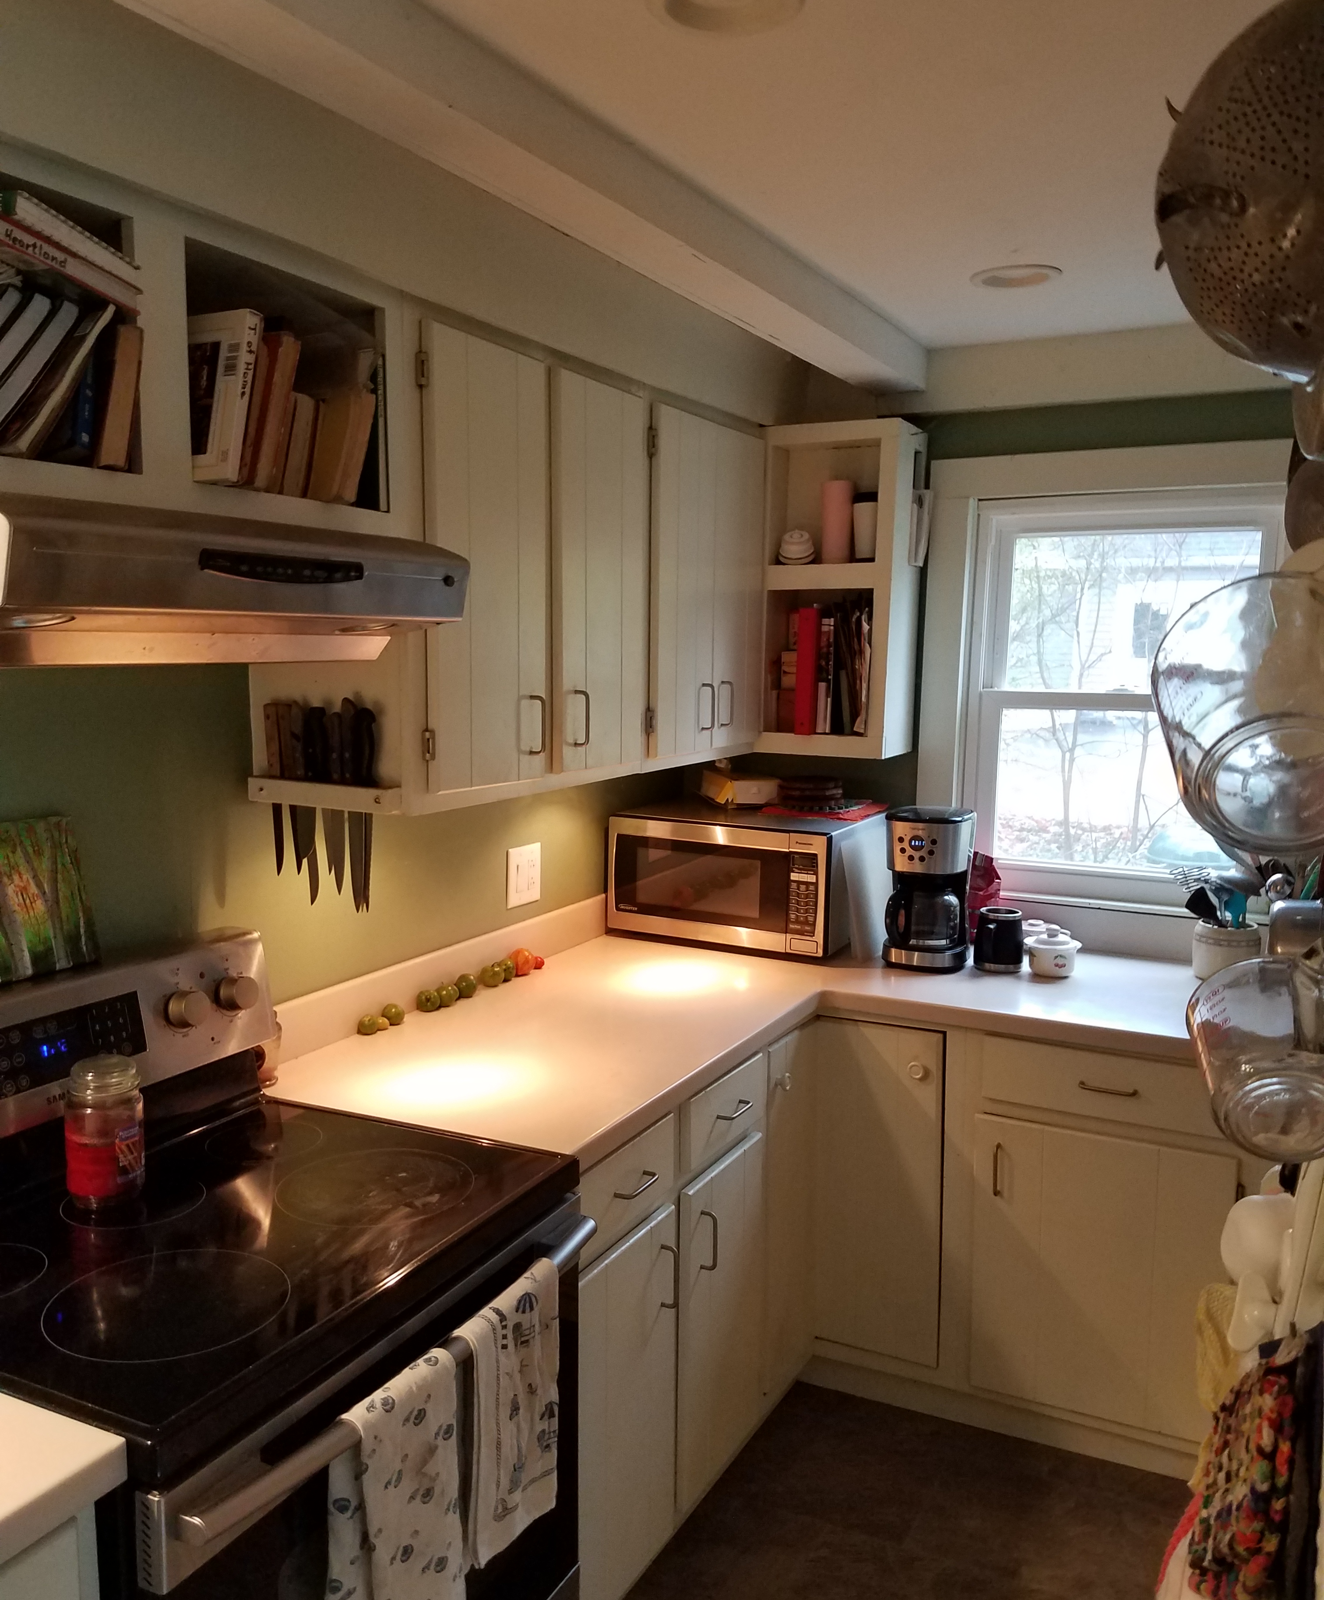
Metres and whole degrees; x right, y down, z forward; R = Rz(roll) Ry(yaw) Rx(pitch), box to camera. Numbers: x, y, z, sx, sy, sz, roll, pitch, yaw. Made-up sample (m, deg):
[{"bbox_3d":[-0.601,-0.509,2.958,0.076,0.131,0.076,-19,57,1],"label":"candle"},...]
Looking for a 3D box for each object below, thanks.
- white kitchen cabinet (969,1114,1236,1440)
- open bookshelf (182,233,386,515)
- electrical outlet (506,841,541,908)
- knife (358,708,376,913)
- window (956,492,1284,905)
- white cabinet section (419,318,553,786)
[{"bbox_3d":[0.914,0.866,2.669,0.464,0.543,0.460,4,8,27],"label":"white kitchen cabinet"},{"bbox_3d":[-0.634,-0.576,1.895,0.300,0.300,0.385,4,8,27],"label":"open bookshelf"},{"bbox_3d":[-0.298,0.164,2.878,0.010,0.131,0.131,4,8,27],"label":"electrical outlet"},{"bbox_3d":[-0.465,0.018,2.098,0.032,0.325,0.020,4,8,27],"label":"knife"},{"bbox_3d":[1.101,-0.254,3.194,0.720,0.950,0.100,4,8,27],"label":"window"},{"bbox_3d":[-0.411,-0.400,2.300,0.300,0.745,0.352,3,7,28],"label":"white cabinet section"}]

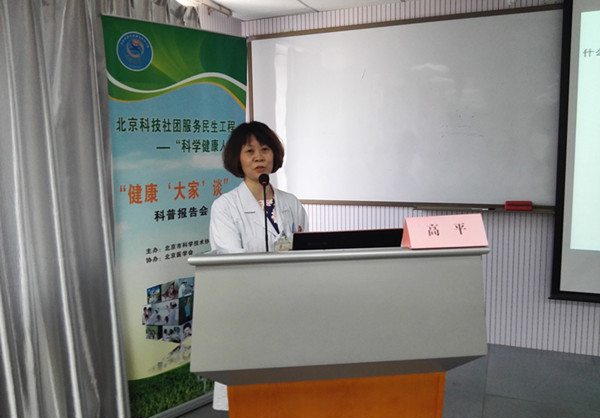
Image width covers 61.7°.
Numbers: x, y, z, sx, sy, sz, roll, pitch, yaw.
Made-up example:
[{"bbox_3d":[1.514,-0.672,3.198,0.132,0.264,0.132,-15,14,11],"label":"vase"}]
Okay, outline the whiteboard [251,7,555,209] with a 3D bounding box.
[{"bbox_3d":[0.702,-0.660,3.572,2.350,1.294,0.045,2,8,21],"label":"whiteboard"}]

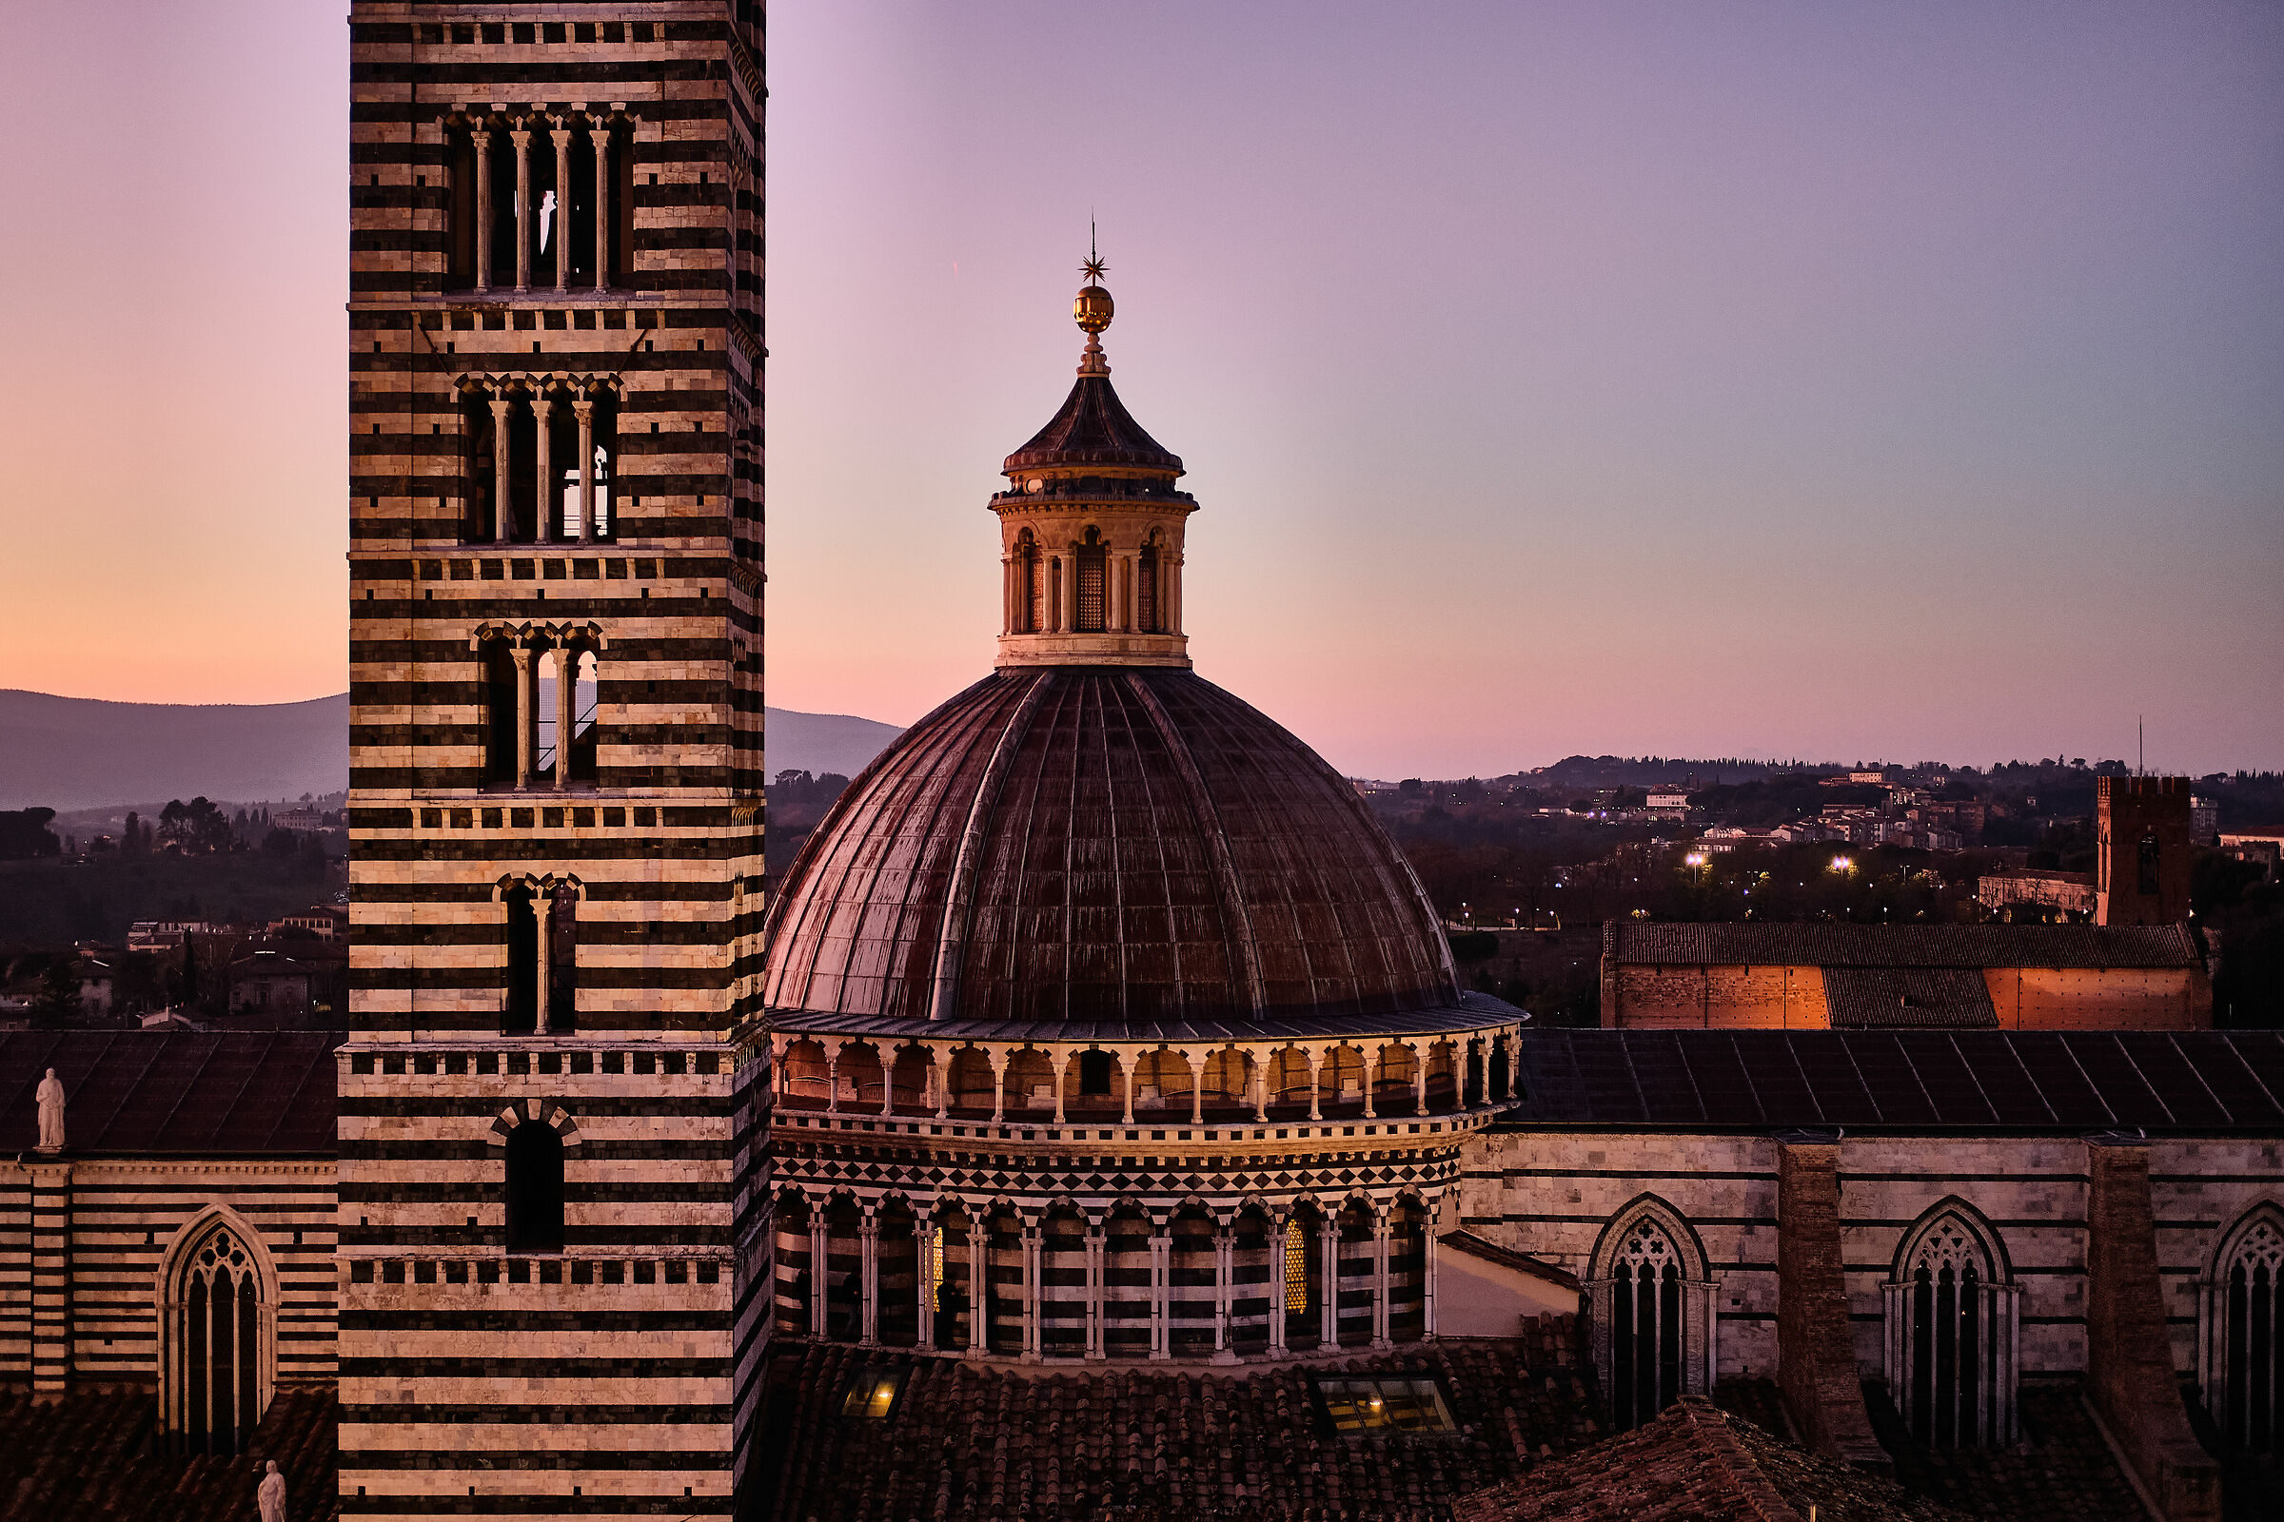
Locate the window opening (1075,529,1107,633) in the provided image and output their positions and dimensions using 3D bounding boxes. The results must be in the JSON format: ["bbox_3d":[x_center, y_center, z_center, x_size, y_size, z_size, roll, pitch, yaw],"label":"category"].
[{"bbox_3d":[-1.252,-4.440,82.800,0.800,2.550,0.350,0,0,0],"label":"window opening"}]

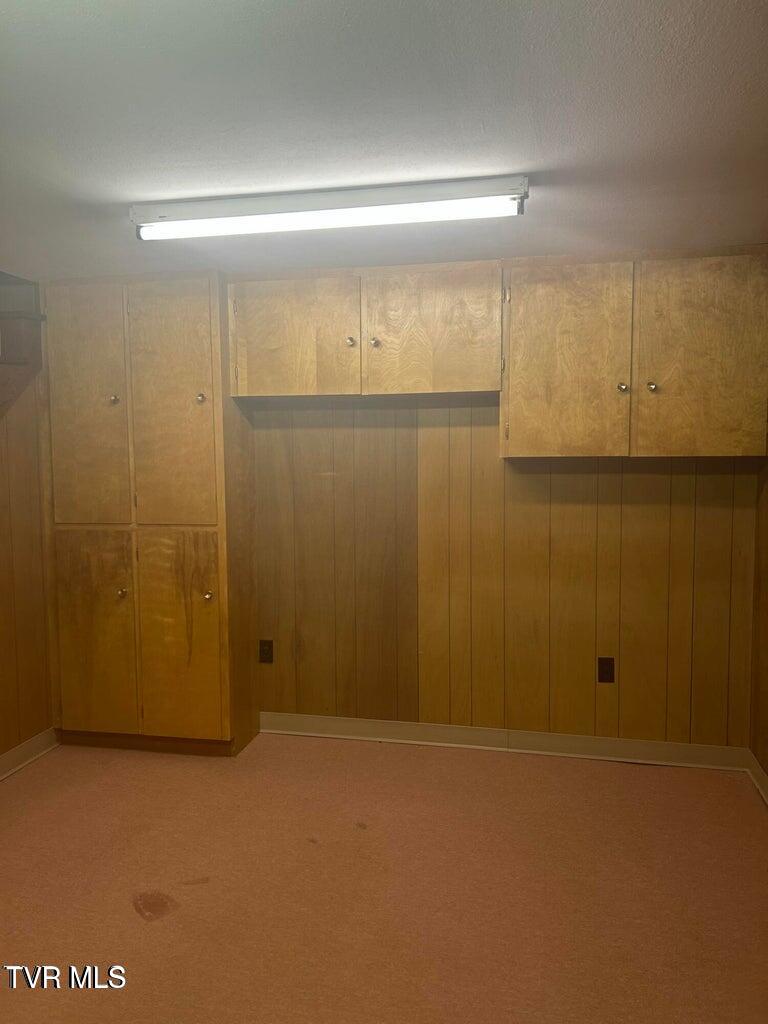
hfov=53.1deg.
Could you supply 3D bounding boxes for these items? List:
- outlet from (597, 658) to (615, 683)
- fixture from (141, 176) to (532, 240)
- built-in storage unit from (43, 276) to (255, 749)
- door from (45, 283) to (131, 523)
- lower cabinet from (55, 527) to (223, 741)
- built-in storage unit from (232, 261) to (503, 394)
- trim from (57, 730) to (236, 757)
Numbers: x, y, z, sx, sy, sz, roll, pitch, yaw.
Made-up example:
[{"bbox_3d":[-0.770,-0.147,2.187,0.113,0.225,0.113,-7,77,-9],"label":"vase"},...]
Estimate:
[{"bbox_3d":[0.996,0.710,3.440,0.070,0.115,0.012,1,5,12],"label":"outlet"},{"bbox_3d":[-0.182,-0.904,2.327,1.219,0.093,0.110,1,5,12],"label":"fixture"},{"bbox_3d":[-1.094,0.028,3.647,0.893,2.169,0.359,1,5,12],"label":"built-in storage unit"},{"bbox_3d":[-1.347,-0.485,3.524,0.391,1.078,0.021,1,5,13],"label":"door"},{"bbox_3d":[-1.095,0.539,3.693,0.860,0.963,0.359,1,5,12],"label":"lower cabinet"},{"bbox_3d":[-0.073,-0.780,3.398,1.188,0.530,0.278,1,5,12],"label":"built-in storage unit"},{"bbox_3d":[-1.113,1.073,3.616,0.893,0.091,0.020,1,5,12],"label":"trim"}]

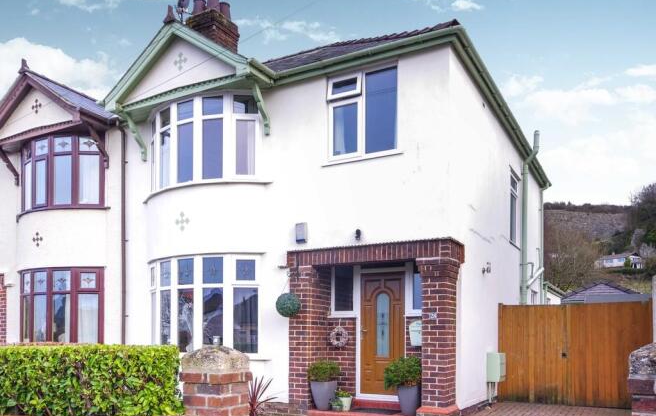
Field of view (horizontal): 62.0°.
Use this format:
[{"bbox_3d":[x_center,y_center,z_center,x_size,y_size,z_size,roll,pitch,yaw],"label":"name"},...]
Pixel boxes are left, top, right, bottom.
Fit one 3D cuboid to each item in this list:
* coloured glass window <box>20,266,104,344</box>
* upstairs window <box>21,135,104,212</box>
[{"bbox_3d":[-5.210,1.919,10.429,2.200,1.500,0.420,-4,-8,28],"label":"coloured glass window"},{"bbox_3d":[-5.368,-0.689,10.744,2.200,1.320,0.450,-4,-8,28],"label":"upstairs window"}]

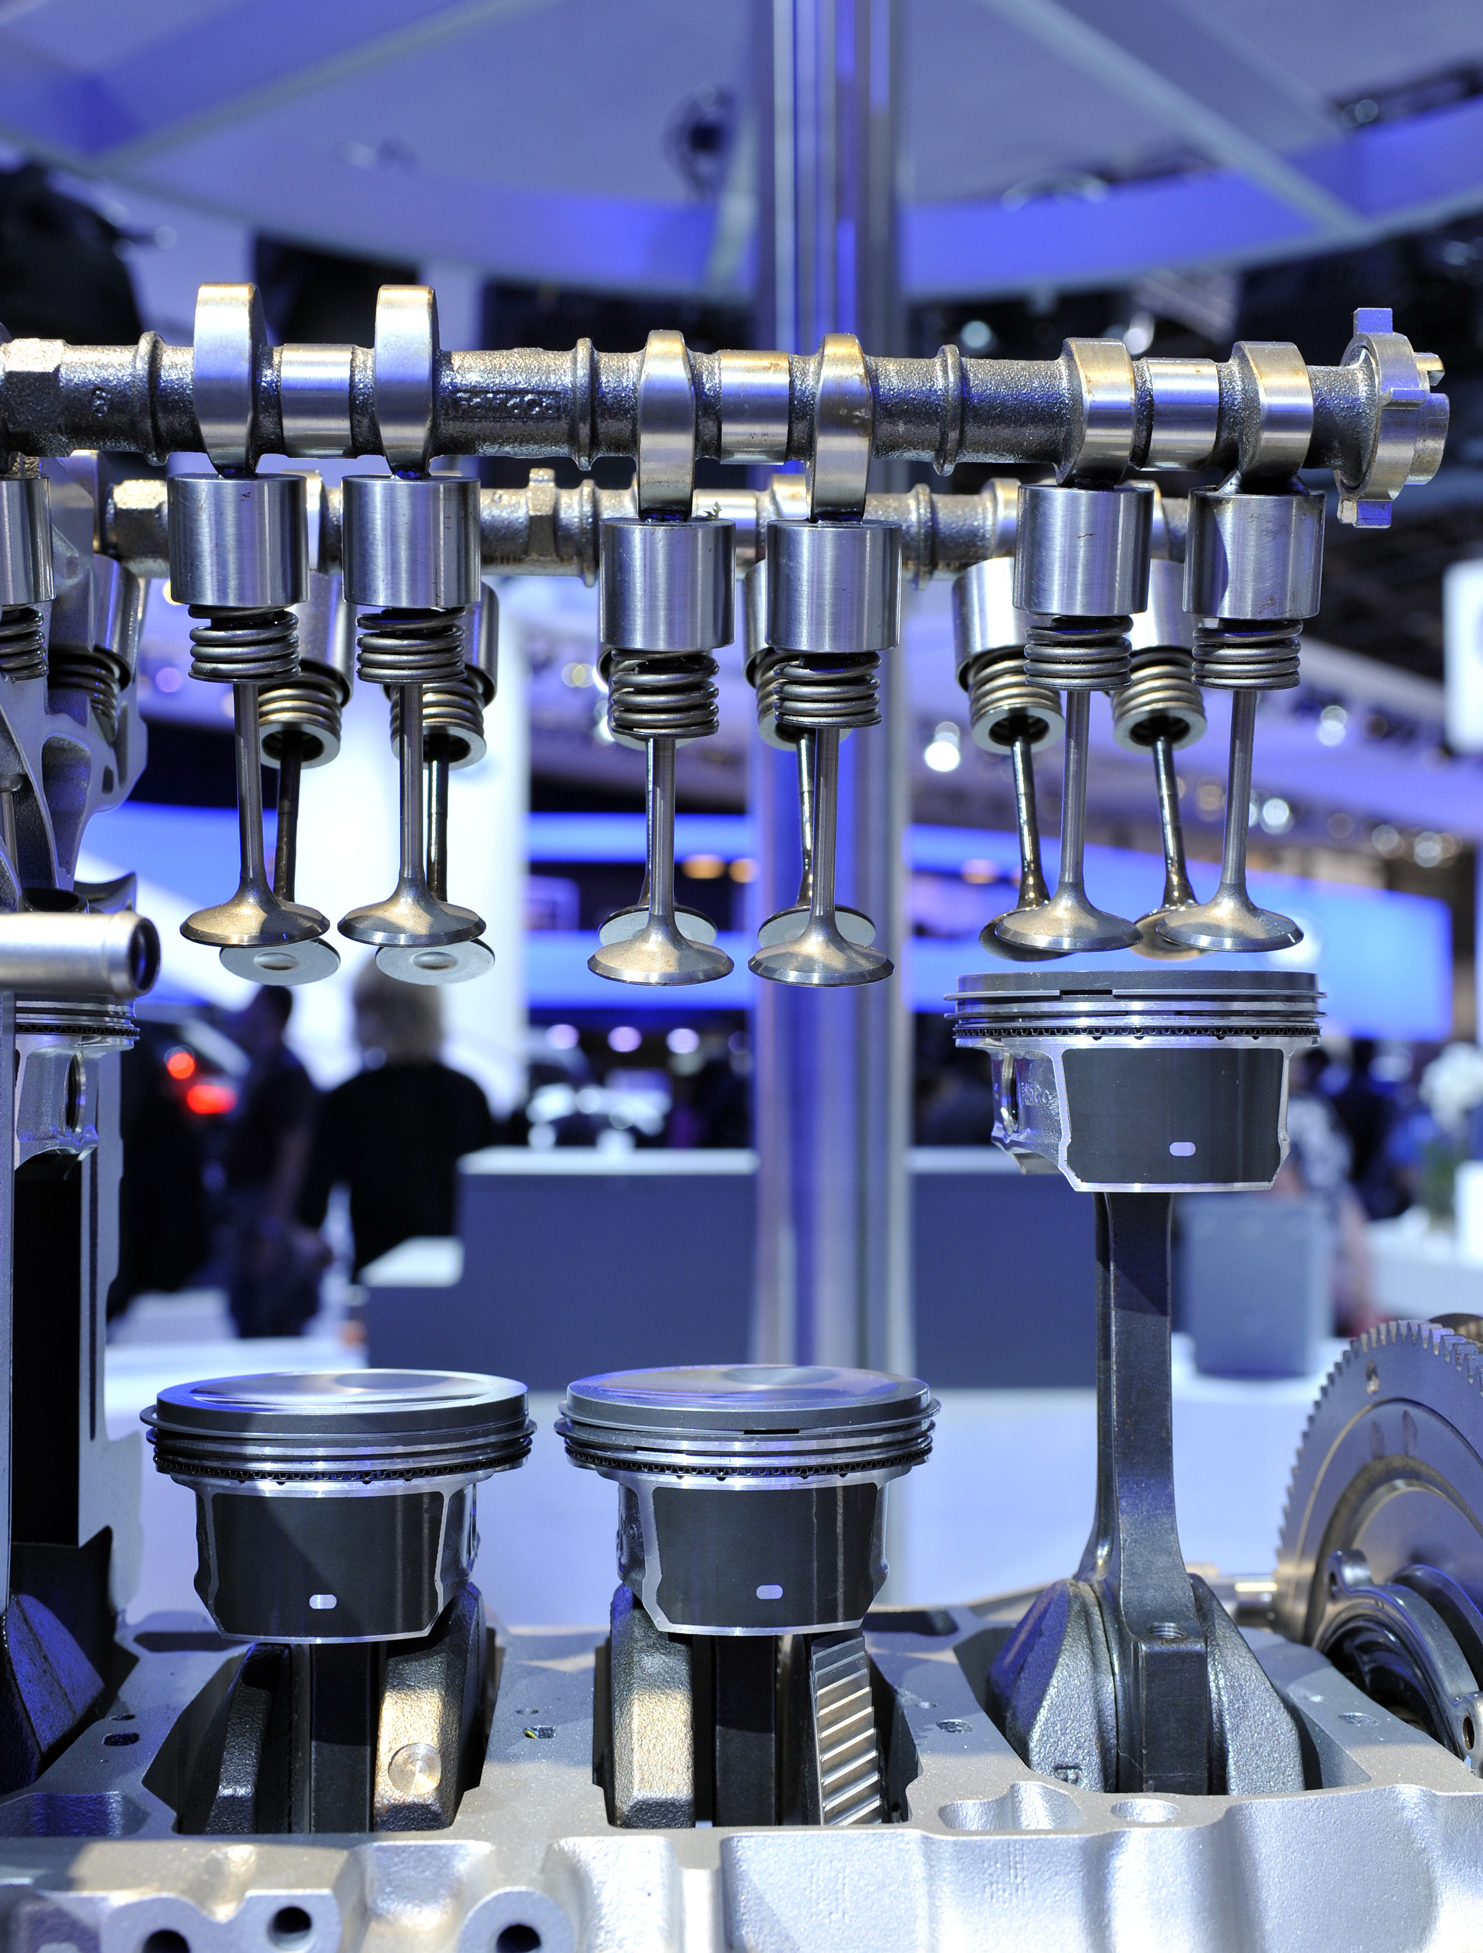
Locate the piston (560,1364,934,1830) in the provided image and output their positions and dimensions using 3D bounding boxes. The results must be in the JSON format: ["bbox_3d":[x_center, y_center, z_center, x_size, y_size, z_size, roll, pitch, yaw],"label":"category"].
[{"bbox_3d":[0.002,0.155,0.597,0.090,0.110,0.090,0,-2,-2],"label":"piston"}]

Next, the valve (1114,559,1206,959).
[{"bbox_3d":[0.113,-0.058,0.659,0.030,0.108,0.030,0,-27,-3],"label":"valve"}]

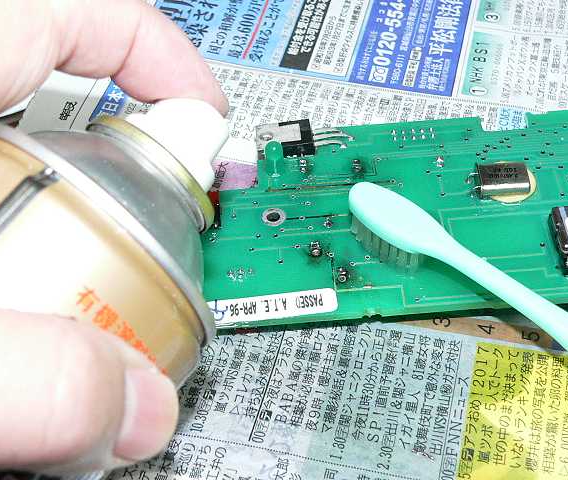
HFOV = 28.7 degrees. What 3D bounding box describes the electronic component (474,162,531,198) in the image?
[{"bbox_3d":[0.057,-0.016,0.288,0.013,0.004,0.011,-4,48,-1],"label":"electronic component"}]

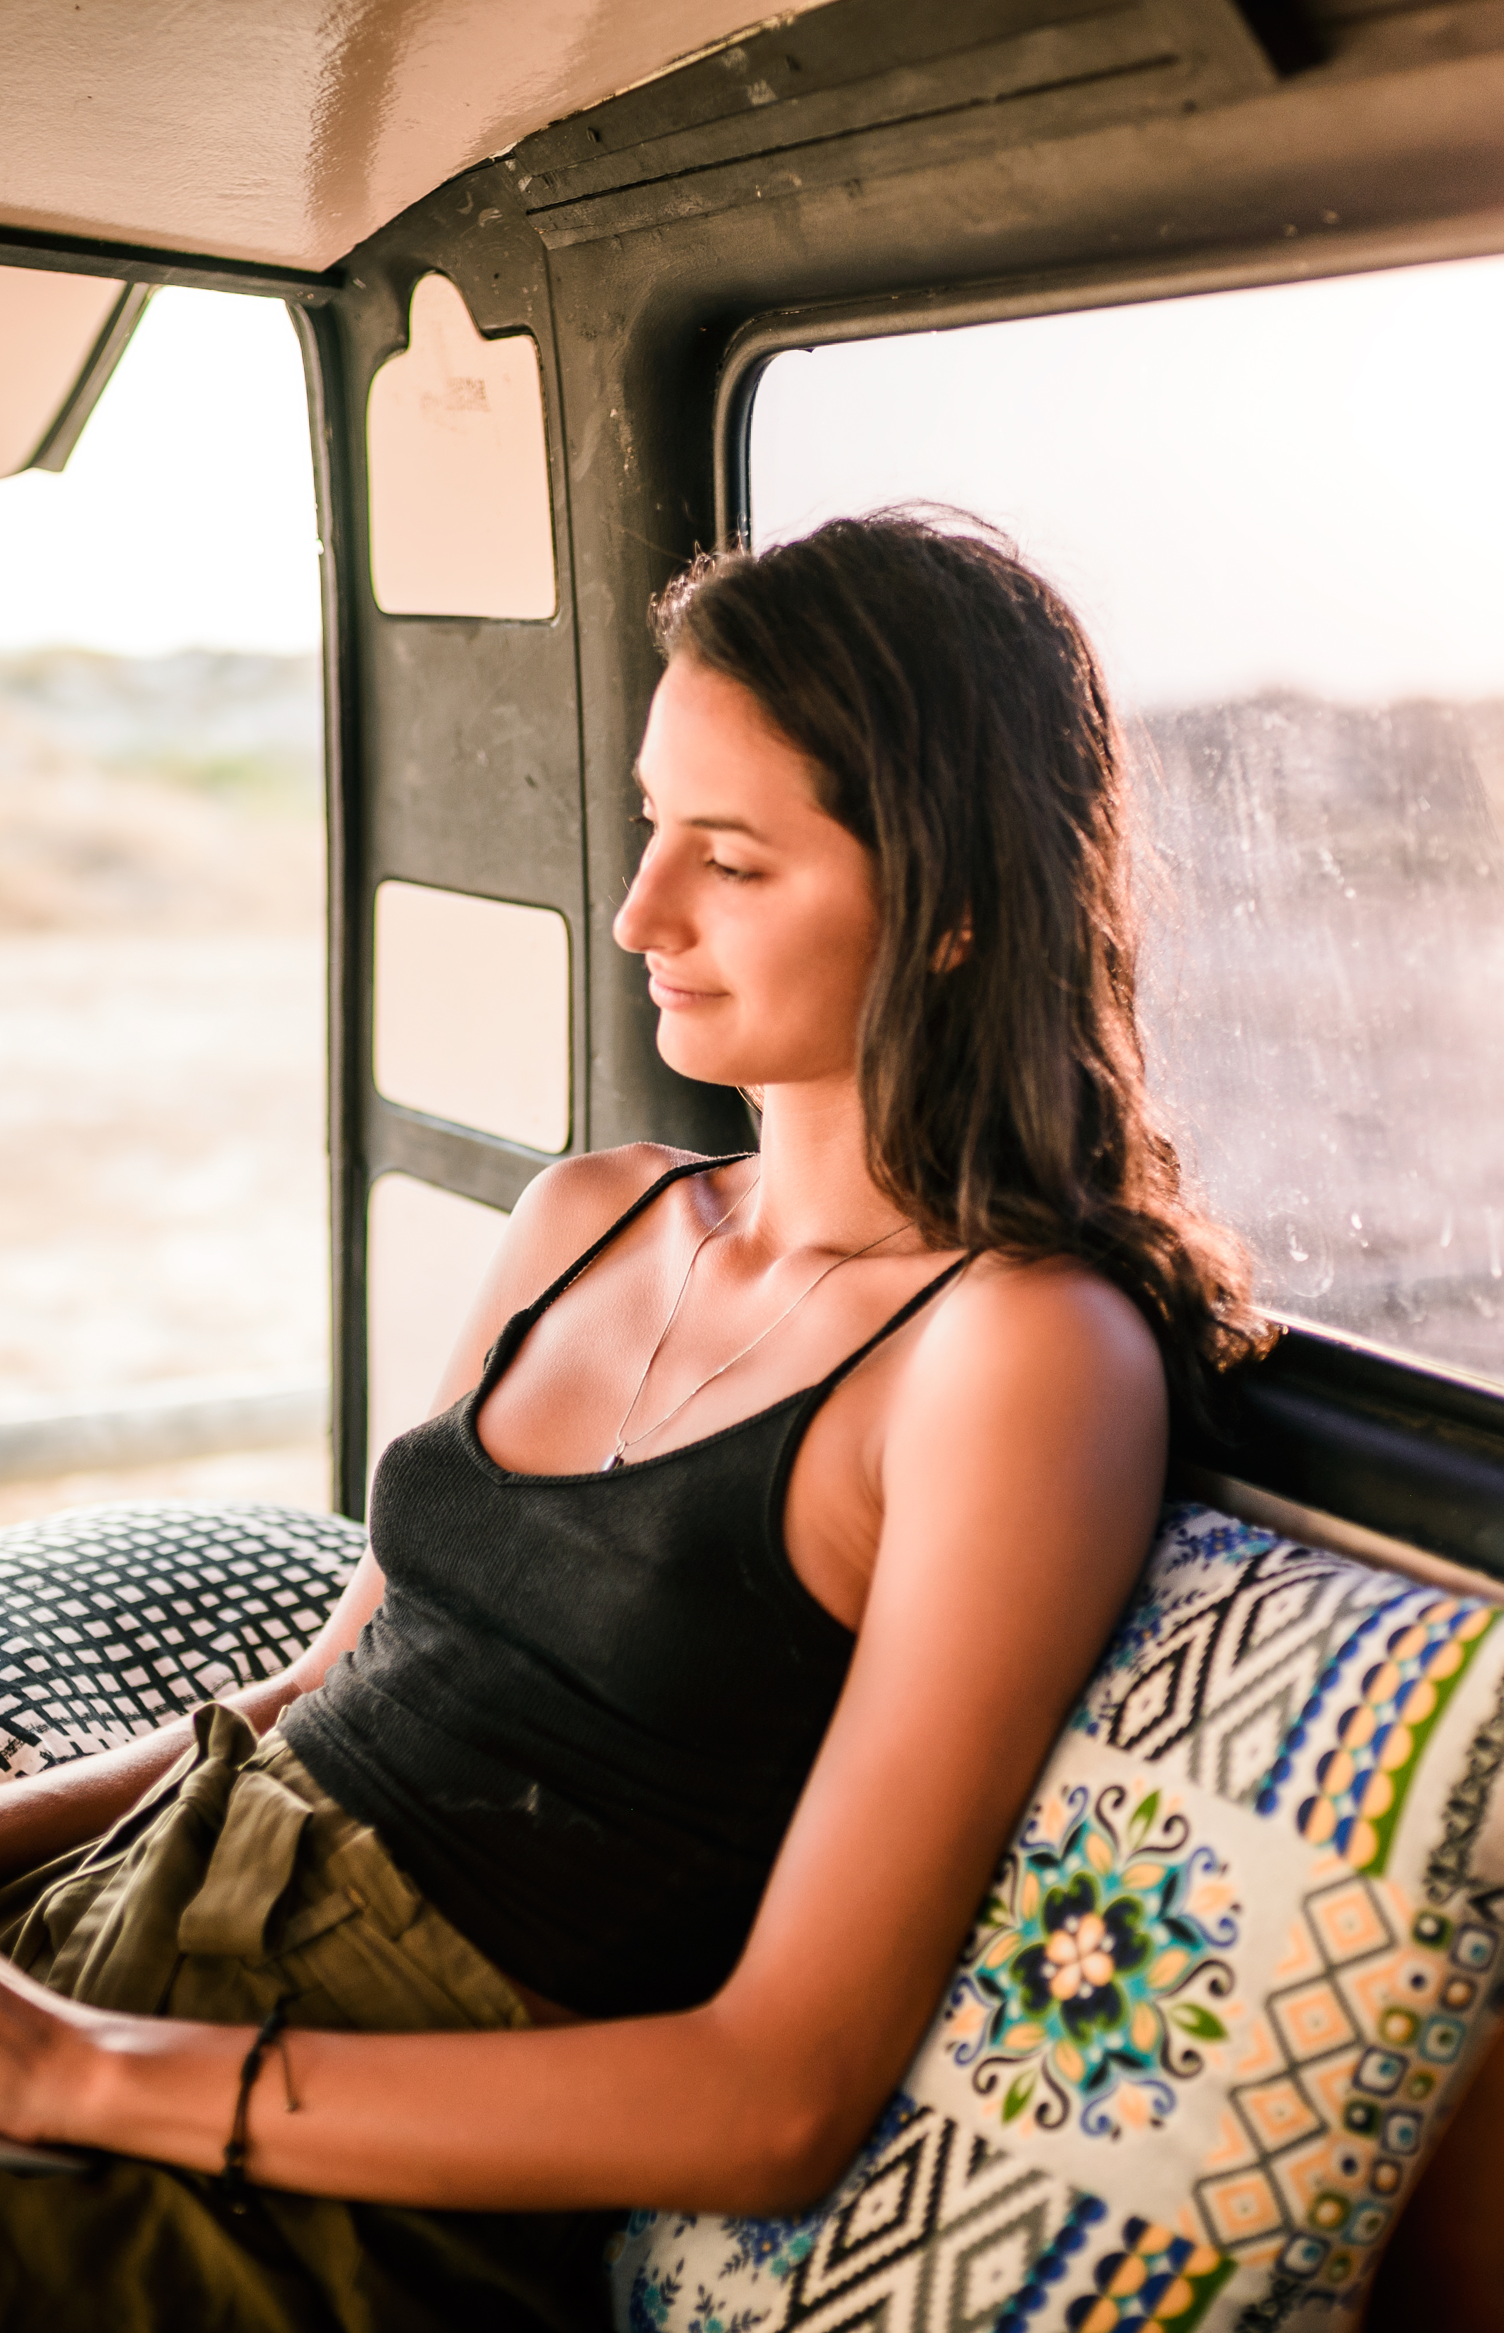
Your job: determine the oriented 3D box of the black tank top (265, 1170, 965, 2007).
[{"bbox_3d":[-0.014,0.155,1.375,0.235,0.370,0.300,27,-6,-34],"label":"black tank top"}]

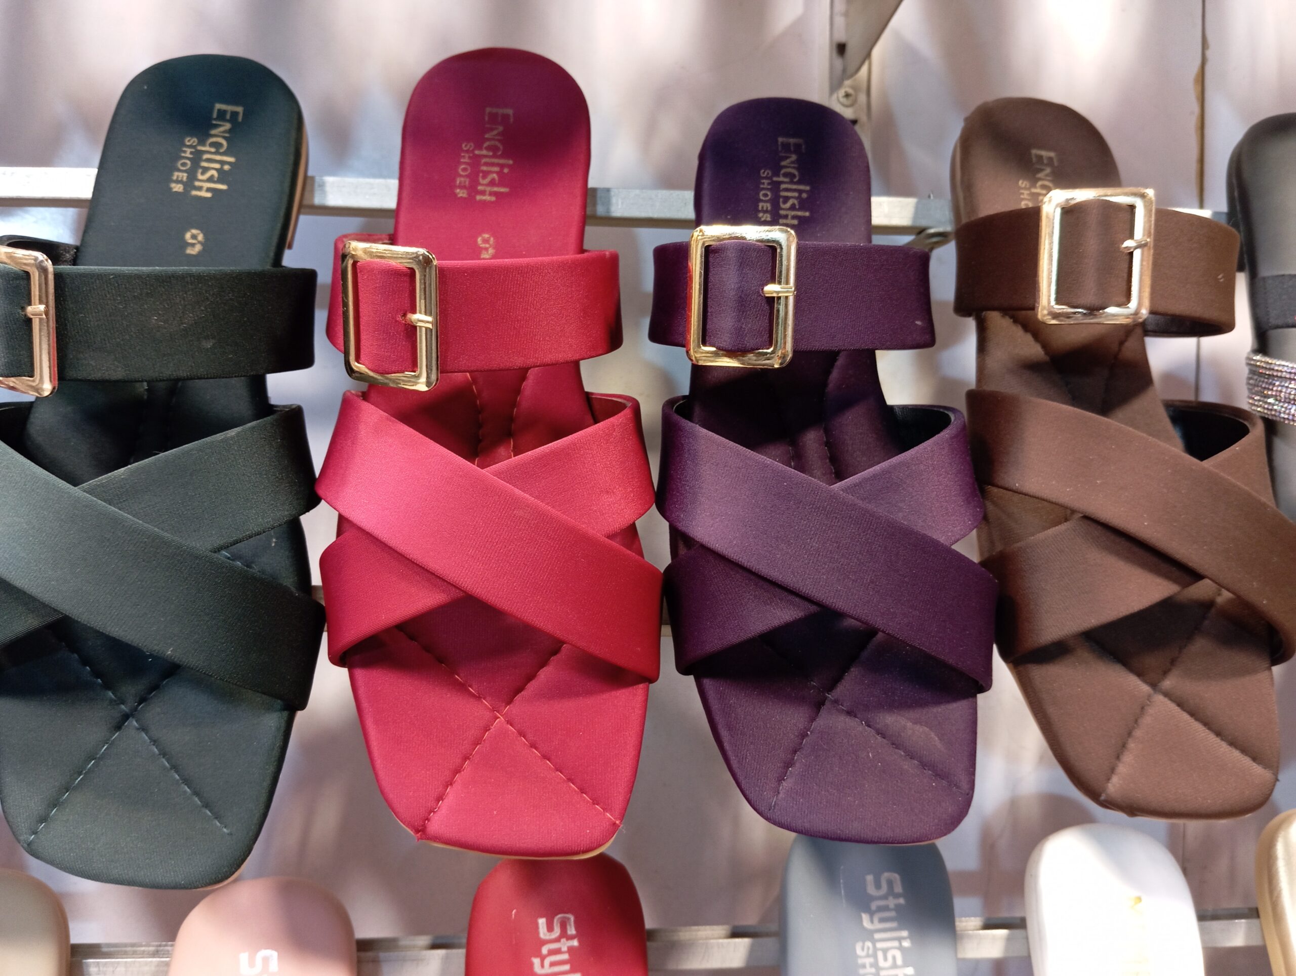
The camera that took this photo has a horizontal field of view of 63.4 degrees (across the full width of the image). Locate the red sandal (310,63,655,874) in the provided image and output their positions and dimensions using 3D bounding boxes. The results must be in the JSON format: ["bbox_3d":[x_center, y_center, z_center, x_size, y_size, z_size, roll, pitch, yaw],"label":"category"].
[{"bbox_3d":[-0.049,-0.018,0.324,0.089,0.250,0.027,-3,-12,-5],"label":"red sandal"}]

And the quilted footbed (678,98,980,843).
[{"bbox_3d":[0.048,-0.014,0.347,0.090,0.250,0.027,-4,-15,-6],"label":"quilted footbed"}]

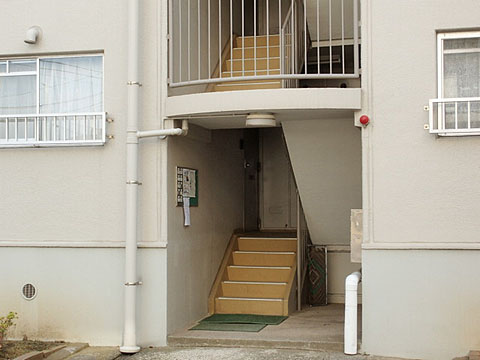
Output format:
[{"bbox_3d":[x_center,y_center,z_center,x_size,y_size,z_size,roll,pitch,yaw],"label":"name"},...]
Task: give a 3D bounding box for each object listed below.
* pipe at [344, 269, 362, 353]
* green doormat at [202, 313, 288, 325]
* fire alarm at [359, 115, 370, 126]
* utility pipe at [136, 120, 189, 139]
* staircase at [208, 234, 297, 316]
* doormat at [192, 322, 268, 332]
[{"bbox_3d":[1.091,1.283,8.420,0.165,0.787,0.167,-1,-2,14],"label":"pipe"},{"bbox_3d":[0.066,1.631,10.261,0.934,0.016,0.774,-1,-2,14],"label":"green doormat"},{"bbox_3d":[1.205,-0.577,8.434,0.086,0.092,0.080,-1,-2,14],"label":"fire alarm"},{"bbox_3d":[-0.794,-0.526,8.974,0.498,0.190,0.260,-1,-2,14],"label":"utility pipe"},{"bbox_3d":[0.229,1.199,11.203,1.008,0.934,1.161,-1,-2,14],"label":"staircase"},{"bbox_3d":[-0.092,1.614,9.602,0.754,0.013,0.634,-1,-2,14],"label":"doormat"}]

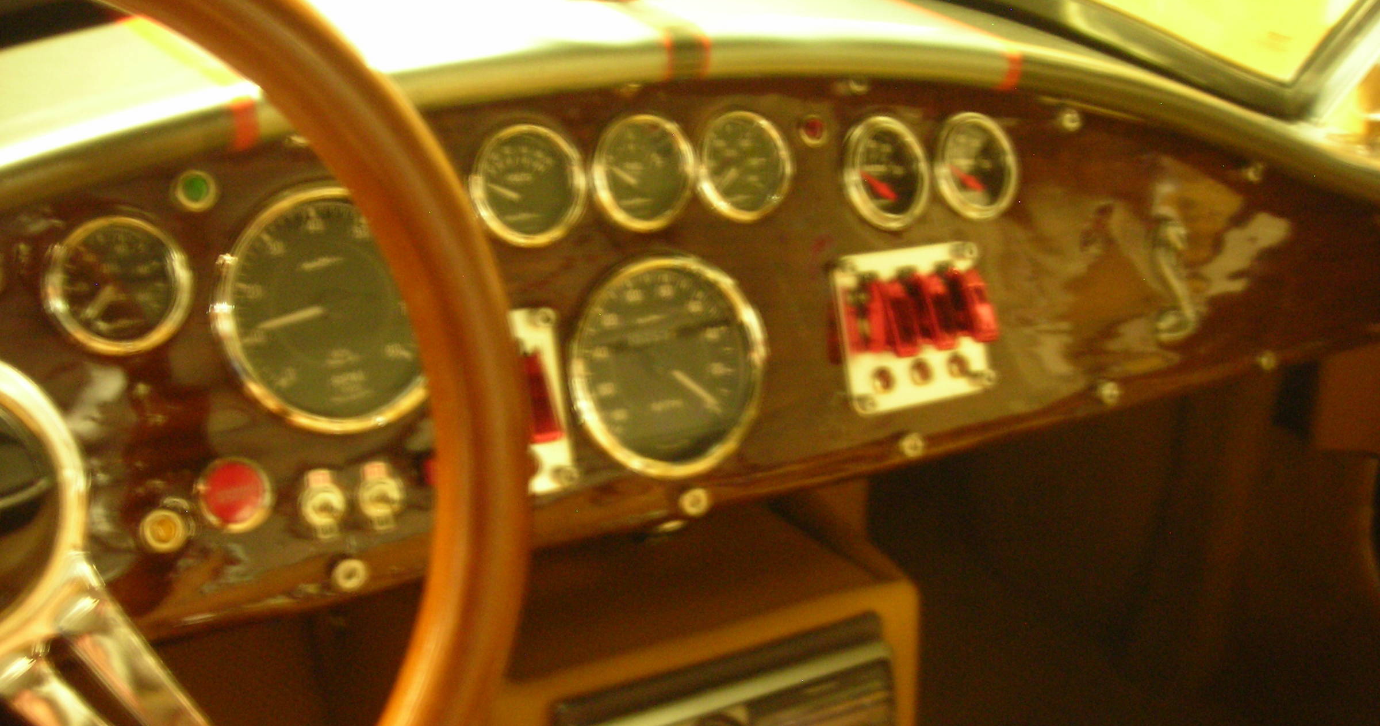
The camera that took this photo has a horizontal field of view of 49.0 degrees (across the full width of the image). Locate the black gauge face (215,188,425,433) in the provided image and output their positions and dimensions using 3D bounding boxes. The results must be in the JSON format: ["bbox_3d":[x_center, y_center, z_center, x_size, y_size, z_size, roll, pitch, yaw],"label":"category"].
[{"bbox_3d":[-0.160,-0.025,0.701,0.114,0.114,0.025,-9,3,-29],"label":"black gauge face"}]

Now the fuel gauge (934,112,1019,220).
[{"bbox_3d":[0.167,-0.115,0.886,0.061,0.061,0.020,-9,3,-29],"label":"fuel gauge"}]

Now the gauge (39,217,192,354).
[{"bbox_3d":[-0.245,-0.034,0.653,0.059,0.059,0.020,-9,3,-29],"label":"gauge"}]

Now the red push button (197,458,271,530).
[{"bbox_3d":[-0.203,0.059,0.675,0.032,0.032,0.016,-9,3,-29],"label":"red push button"}]

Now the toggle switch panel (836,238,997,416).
[{"bbox_3d":[0.136,-0.021,0.855,0.098,0.087,0.032,-9,3,-29],"label":"toggle switch panel"}]

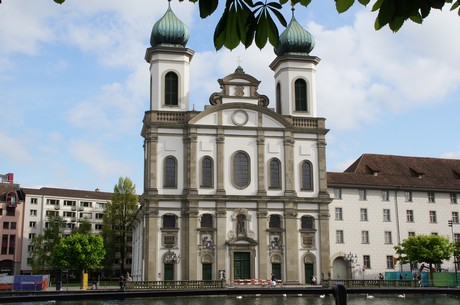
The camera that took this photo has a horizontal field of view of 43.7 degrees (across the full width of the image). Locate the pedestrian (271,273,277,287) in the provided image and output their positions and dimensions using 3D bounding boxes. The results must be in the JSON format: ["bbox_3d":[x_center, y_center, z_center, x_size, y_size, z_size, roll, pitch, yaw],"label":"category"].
[{"bbox_3d":[5.609,16.339,73.500,0.600,1.720,0.500,2,-12,-10],"label":"pedestrian"}]

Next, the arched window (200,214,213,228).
[{"bbox_3d":[-3.343,9.954,83.131,1.823,2.062,0.400,2,-12,-10],"label":"arched window"}]

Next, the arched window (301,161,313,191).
[{"bbox_3d":[12.142,3.689,91.198,2.117,4.876,0.500,2,-12,-10],"label":"arched window"}]

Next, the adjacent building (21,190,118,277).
[{"bbox_3d":[-40.840,21.353,146.382,25.500,22.600,12.000,8,-15,-35],"label":"adjacent building"}]

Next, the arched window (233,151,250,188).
[{"bbox_3d":[1.698,2.616,85.633,2.901,5.903,0.400,2,-12,-10],"label":"arched window"}]

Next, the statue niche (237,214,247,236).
[{"bbox_3d":[1.690,10.732,84.093,1.488,3.225,0.800,2,-12,-10],"label":"statue niche"}]

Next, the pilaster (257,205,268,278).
[{"bbox_3d":[4.759,13.197,83.657,1.566,11.069,0.500,2,-12,-10],"label":"pilaster"}]

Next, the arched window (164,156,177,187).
[{"bbox_3d":[-8.738,2.890,84.702,1.925,4.694,0.400,2,-12,-10],"label":"arched window"}]

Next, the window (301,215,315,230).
[{"bbox_3d":[11.711,10.609,86.785,2.122,2.287,0.400,2,-12,-10],"label":"window"}]

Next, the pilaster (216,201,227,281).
[{"bbox_3d":[-1.222,13.342,85.299,1.349,12.344,0.600,2,-12,-10],"label":"pilaster"}]

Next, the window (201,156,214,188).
[{"bbox_3d":[-3.482,3.041,87.385,2.102,4.935,0.500,2,-12,-10],"label":"window"}]

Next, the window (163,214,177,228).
[{"bbox_3d":[-9.040,10.289,85.818,2.055,2.157,0.500,2,-12,-10],"label":"window"}]

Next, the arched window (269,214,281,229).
[{"bbox_3d":[6.840,10.540,87.720,1.952,2.160,0.500,2,-12,-10],"label":"arched window"}]

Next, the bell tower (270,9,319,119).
[{"bbox_3d":[11.222,-15.531,99.323,7.500,21.800,7.500,2,-12,-10],"label":"bell tower"}]

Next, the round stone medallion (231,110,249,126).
[{"bbox_3d":[1.527,-5.162,86.761,2.600,2.600,0.300,2,-11,-10],"label":"round stone medallion"}]

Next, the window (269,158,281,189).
[{"bbox_3d":[6.947,3.331,89.279,2.115,5.027,0.500,2,-12,-10],"label":"window"}]

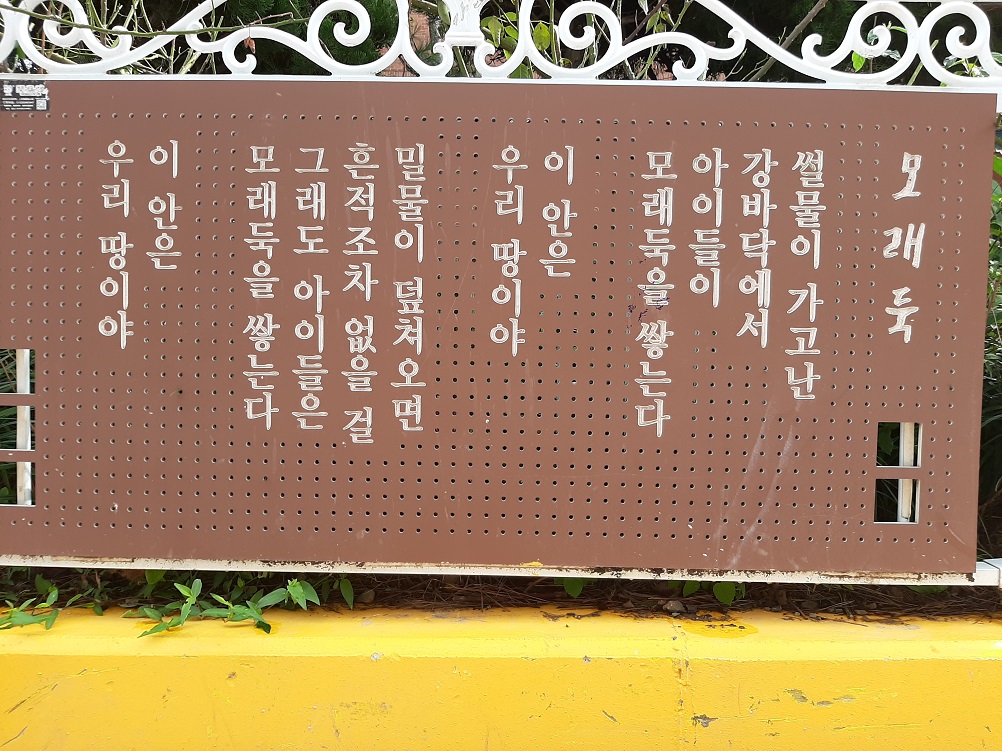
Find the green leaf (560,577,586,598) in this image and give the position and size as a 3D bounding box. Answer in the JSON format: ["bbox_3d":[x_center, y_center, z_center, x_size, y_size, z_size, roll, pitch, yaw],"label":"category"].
[{"bbox_3d":[0.140,0.403,1.450,0.038,0.054,0.016,1,2,0],"label":"green leaf"}]

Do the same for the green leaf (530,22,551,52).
[{"bbox_3d":[0.084,-0.697,1.550,0.038,0.060,0.018,1,2,0],"label":"green leaf"}]

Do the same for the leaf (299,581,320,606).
[{"bbox_3d":[-0.342,0.391,1.350,0.036,0.047,0.018,1,2,0],"label":"leaf"}]

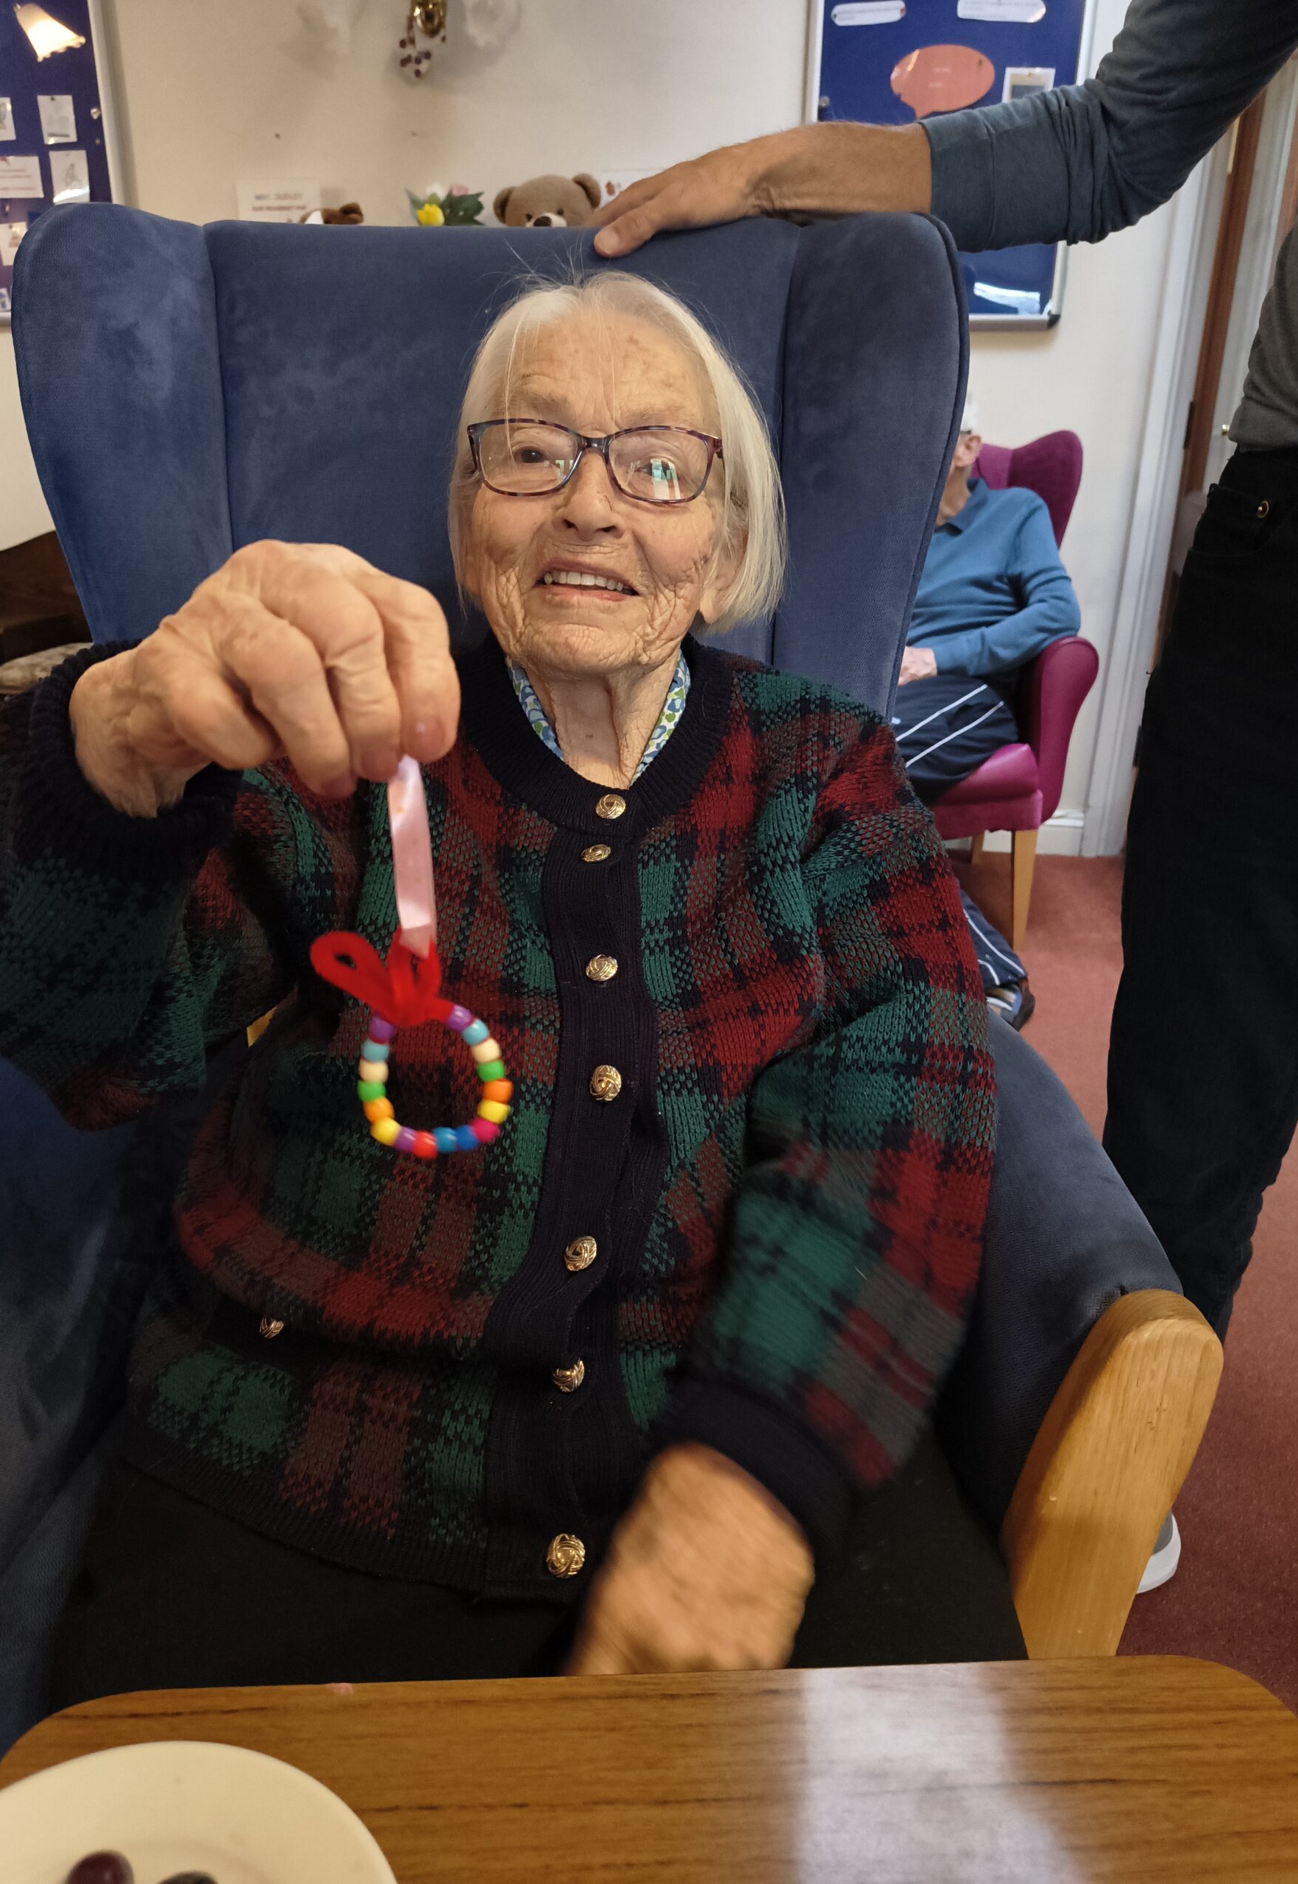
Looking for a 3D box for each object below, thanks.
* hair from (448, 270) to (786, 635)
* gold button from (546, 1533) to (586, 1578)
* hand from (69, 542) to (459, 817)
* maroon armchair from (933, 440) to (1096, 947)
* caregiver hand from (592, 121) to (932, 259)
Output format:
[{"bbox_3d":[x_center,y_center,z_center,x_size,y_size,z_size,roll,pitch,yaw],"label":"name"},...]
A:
[{"bbox_3d":[-0.019,-0.282,0.765,0.190,0.200,0.185,7,15,6],"label":"hair"},{"bbox_3d":[-0.036,0.270,0.575,0.018,0.019,0.009,0,-16,0],"label":"gold button"},{"bbox_3d":[-0.116,-0.081,0.400,0.113,0.080,0.082,9,23,19],"label":"hand"},{"bbox_3d":[0.574,-0.597,2.945,0.750,1.060,0.780,3,22,5],"label":"maroon armchair"},{"bbox_3d":[0.072,-0.506,0.880,0.225,0.085,0.105,3,22,5],"label":"caregiver hand"}]

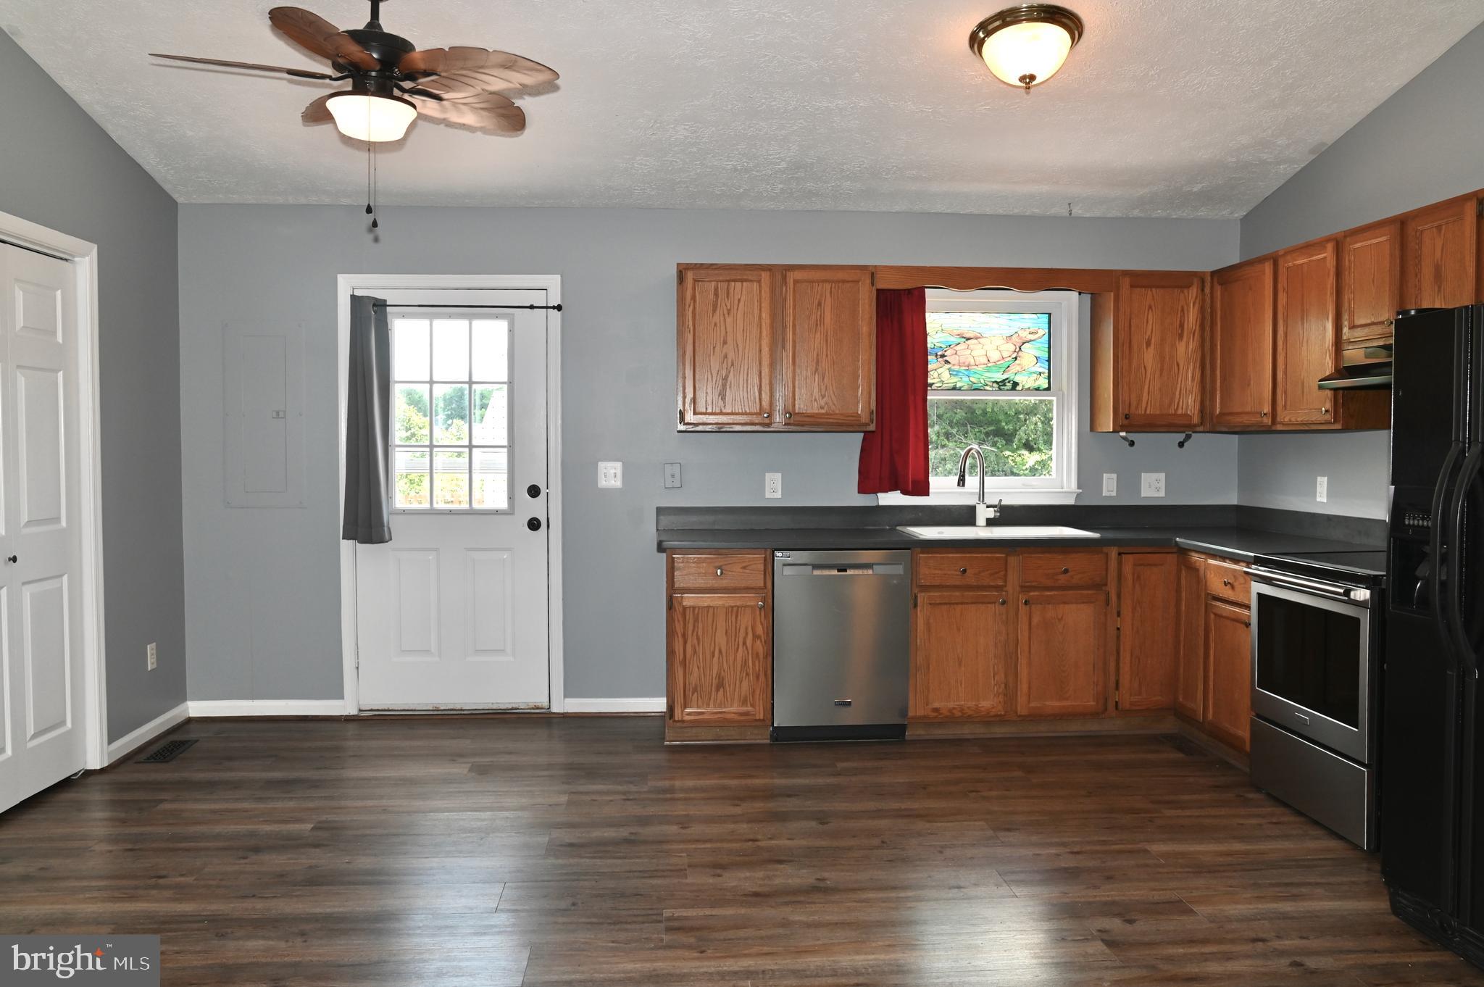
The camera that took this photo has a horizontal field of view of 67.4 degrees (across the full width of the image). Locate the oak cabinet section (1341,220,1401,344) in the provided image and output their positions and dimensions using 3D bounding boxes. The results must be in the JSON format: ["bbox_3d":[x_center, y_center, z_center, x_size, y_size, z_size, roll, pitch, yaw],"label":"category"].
[{"bbox_3d":[2.473,-0.774,4.127,0.334,0.436,0.340,0,3,-4],"label":"oak cabinet section"}]

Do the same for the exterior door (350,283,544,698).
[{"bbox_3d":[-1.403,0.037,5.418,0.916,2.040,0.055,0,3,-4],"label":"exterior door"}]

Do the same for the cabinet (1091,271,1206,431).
[{"bbox_3d":[2.000,-0.680,5.447,0.463,0.761,0.328,0,3,-4],"label":"cabinet"}]

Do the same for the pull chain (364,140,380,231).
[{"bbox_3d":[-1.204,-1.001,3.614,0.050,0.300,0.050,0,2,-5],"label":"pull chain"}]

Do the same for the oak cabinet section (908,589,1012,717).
[{"bbox_3d":[0.946,0.699,5.134,0.460,0.570,0.550,0,2,-5],"label":"oak cabinet section"}]

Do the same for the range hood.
[{"bbox_3d":[2.459,-0.466,3.966,0.425,0.155,0.750,0,2,-5],"label":"range hood"}]

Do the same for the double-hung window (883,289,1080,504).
[{"bbox_3d":[1.188,-0.482,5.573,1.035,1.063,0.120,0,3,-4],"label":"double-hung window"}]

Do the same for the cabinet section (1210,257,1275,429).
[{"bbox_3d":[2.370,-0.653,4.979,0.310,0.745,0.535,0,2,-5],"label":"cabinet section"}]

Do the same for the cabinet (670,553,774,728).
[{"bbox_3d":[-0.115,0.653,5.194,0.469,0.835,0.631,0,3,-4],"label":"cabinet"}]

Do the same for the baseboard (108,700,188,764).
[{"bbox_3d":[-2.612,1.055,4.919,0.017,0.079,0.800,0,2,-5],"label":"baseboard"}]

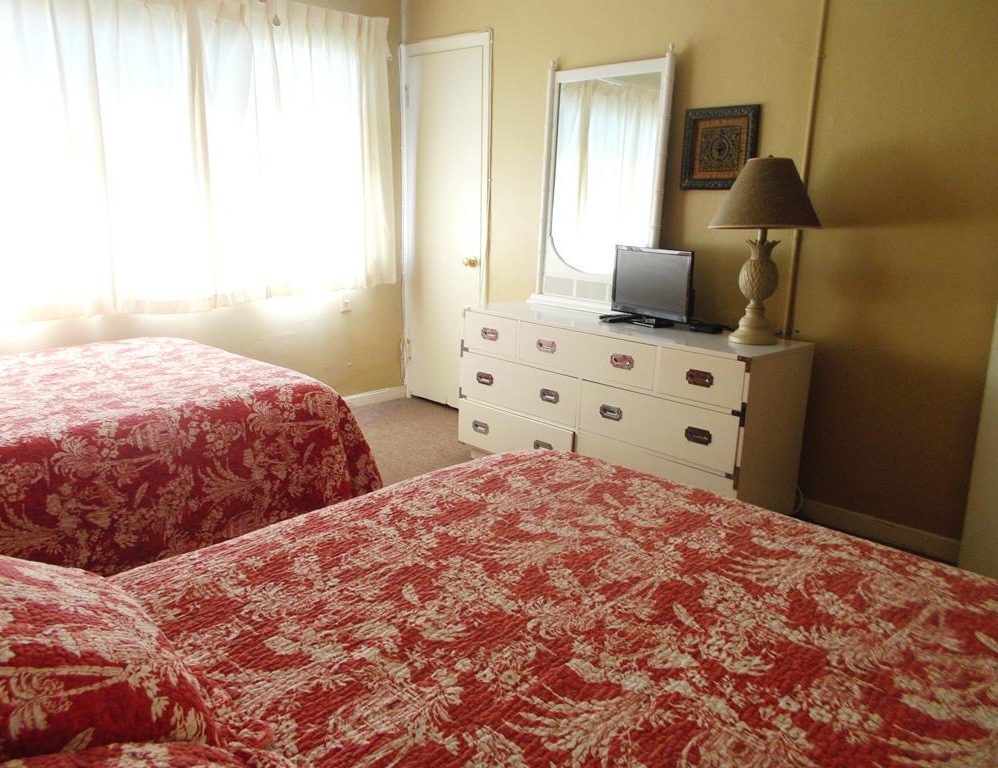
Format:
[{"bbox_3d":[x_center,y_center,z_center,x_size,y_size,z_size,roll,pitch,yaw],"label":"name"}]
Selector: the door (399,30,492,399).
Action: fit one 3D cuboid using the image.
[{"bbox_3d":[-0.321,-0.871,4.488,0.706,2.106,0.060,13,19,41],"label":"door"}]

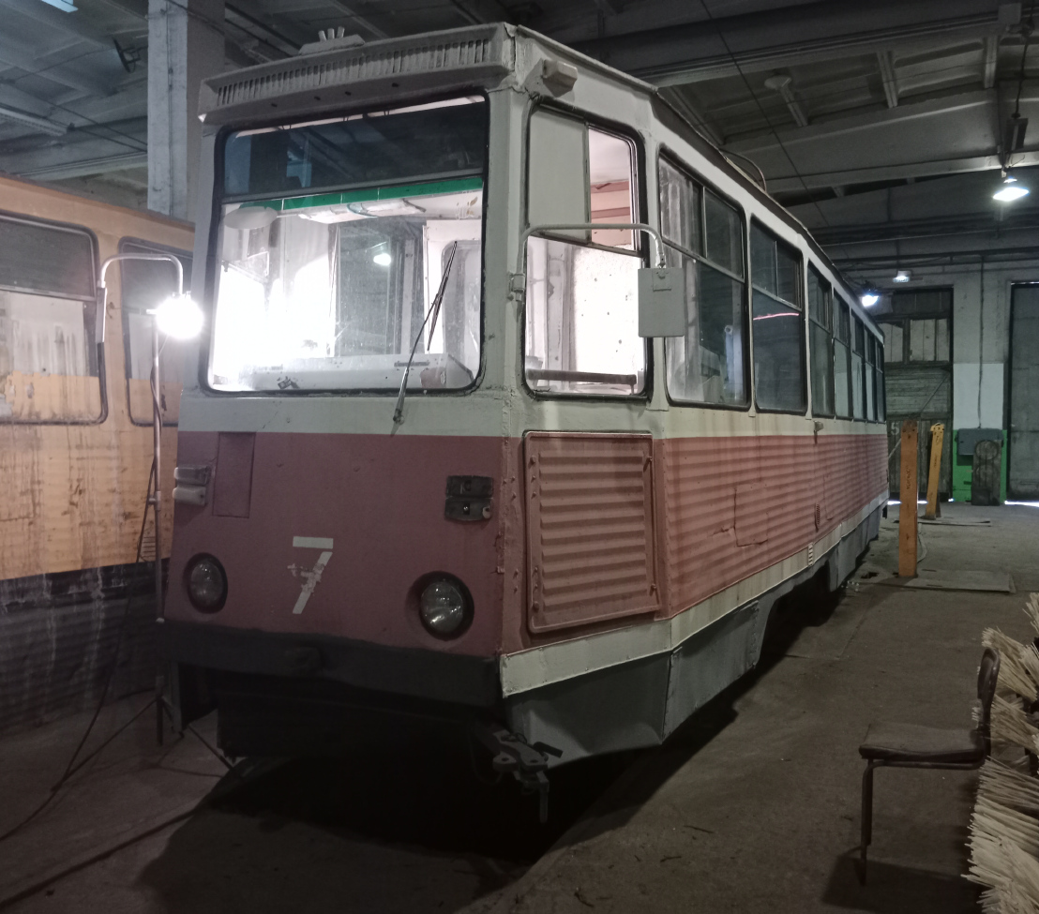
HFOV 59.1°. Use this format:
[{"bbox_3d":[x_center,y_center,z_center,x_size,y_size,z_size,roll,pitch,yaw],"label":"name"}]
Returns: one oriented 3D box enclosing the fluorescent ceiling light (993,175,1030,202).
[{"bbox_3d":[7.520,-4.100,14.000,0.540,0.360,0.500,1,2,25],"label":"fluorescent ceiling light"}]

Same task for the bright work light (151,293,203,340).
[{"bbox_3d":[-1.570,-0.645,4.200,0.220,0.200,0.150,0,2,-30],"label":"bright work light"}]

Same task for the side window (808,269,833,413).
[{"bbox_3d":[2.420,-0.900,7.350,0.060,1.140,1.230,1,2,26],"label":"side window"}]

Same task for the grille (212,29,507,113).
[{"bbox_3d":[-0.672,-1.530,3.670,1.380,0.160,0.110,1,2,24],"label":"grille"}]

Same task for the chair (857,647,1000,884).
[{"bbox_3d":[1.450,1.070,3.260,0.470,0.790,0.370,1,2,13],"label":"chair"}]

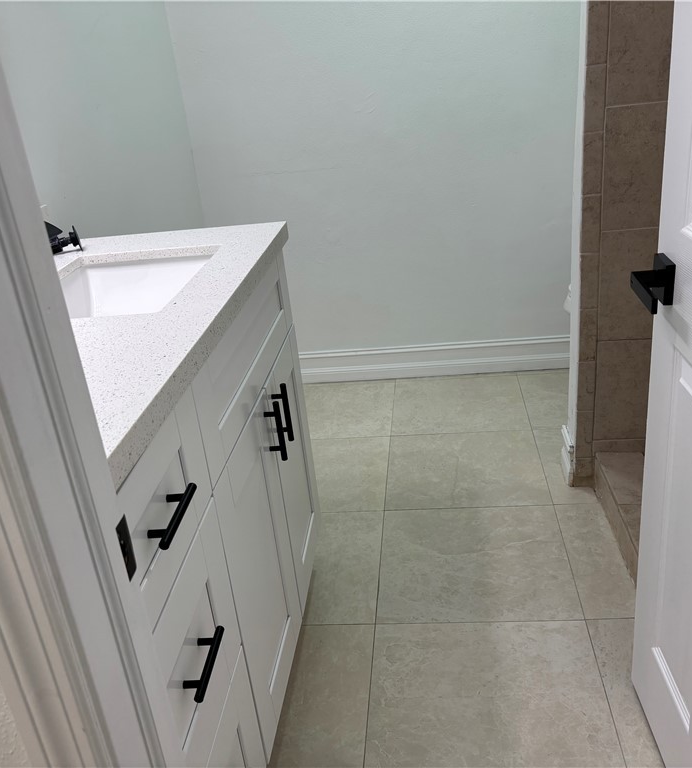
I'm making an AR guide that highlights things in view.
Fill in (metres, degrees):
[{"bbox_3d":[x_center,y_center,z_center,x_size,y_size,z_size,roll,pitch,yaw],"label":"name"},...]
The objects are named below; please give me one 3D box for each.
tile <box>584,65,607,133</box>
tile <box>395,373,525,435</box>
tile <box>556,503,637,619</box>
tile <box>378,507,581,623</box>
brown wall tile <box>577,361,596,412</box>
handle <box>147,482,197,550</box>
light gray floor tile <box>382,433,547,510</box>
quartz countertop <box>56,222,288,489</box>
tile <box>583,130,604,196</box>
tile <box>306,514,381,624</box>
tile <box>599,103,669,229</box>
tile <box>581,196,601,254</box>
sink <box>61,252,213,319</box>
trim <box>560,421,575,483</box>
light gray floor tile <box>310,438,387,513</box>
[{"bbox_3d":[0.621,-0.709,1.914,0.050,0.153,0.010,-3,24,7],"label":"tile"},{"bbox_3d":[0.435,0.079,2.980,0.499,0.010,0.497,-3,24,7],"label":"tile"},{"bbox_3d":[0.654,0.457,2.014,0.142,0.012,0.482,-3,23,7],"label":"tile"},{"bbox_3d":[0.339,0.472,2.053,0.490,0.012,0.482,-3,23,7],"label":"tile"},{"bbox_3d":[0.695,0.006,2.228,0.050,0.153,0.010,-3,24,7],"label":"brown wall tile"},{"bbox_3d":[-0.210,0.157,0.922,0.034,0.011,0.127,-3,23,7],"label":"handle"},{"bbox_3d":[0.390,0.280,2.533,0.499,0.010,0.492,-3,24,7],"label":"light gray floor tile"},{"bbox_3d":[-0.472,-0.103,1.311,0.560,0.042,1.215,-3,24,7],"label":"quartz countertop"},{"bbox_3d":[0.636,-0.566,1.977,0.050,0.154,0.010,-3,24,7],"label":"tile"},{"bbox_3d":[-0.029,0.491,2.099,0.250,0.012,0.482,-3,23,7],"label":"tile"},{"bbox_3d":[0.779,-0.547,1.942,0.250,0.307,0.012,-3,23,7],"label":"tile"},{"bbox_3d":[0.651,-0.423,2.039,0.050,0.153,0.010,-3,24,7],"label":"tile"},{"bbox_3d":[-0.421,-0.101,1.444,0.330,0.155,0.445,-3,23,7],"label":"sink"},{"bbox_3d":[0.684,0.221,2.358,0.017,0.142,0.135,-3,23,7],"label":"trim"},{"bbox_3d":[-0.107,0.307,2.595,0.499,0.010,0.492,-3,24,7],"label":"light gray floor tile"}]

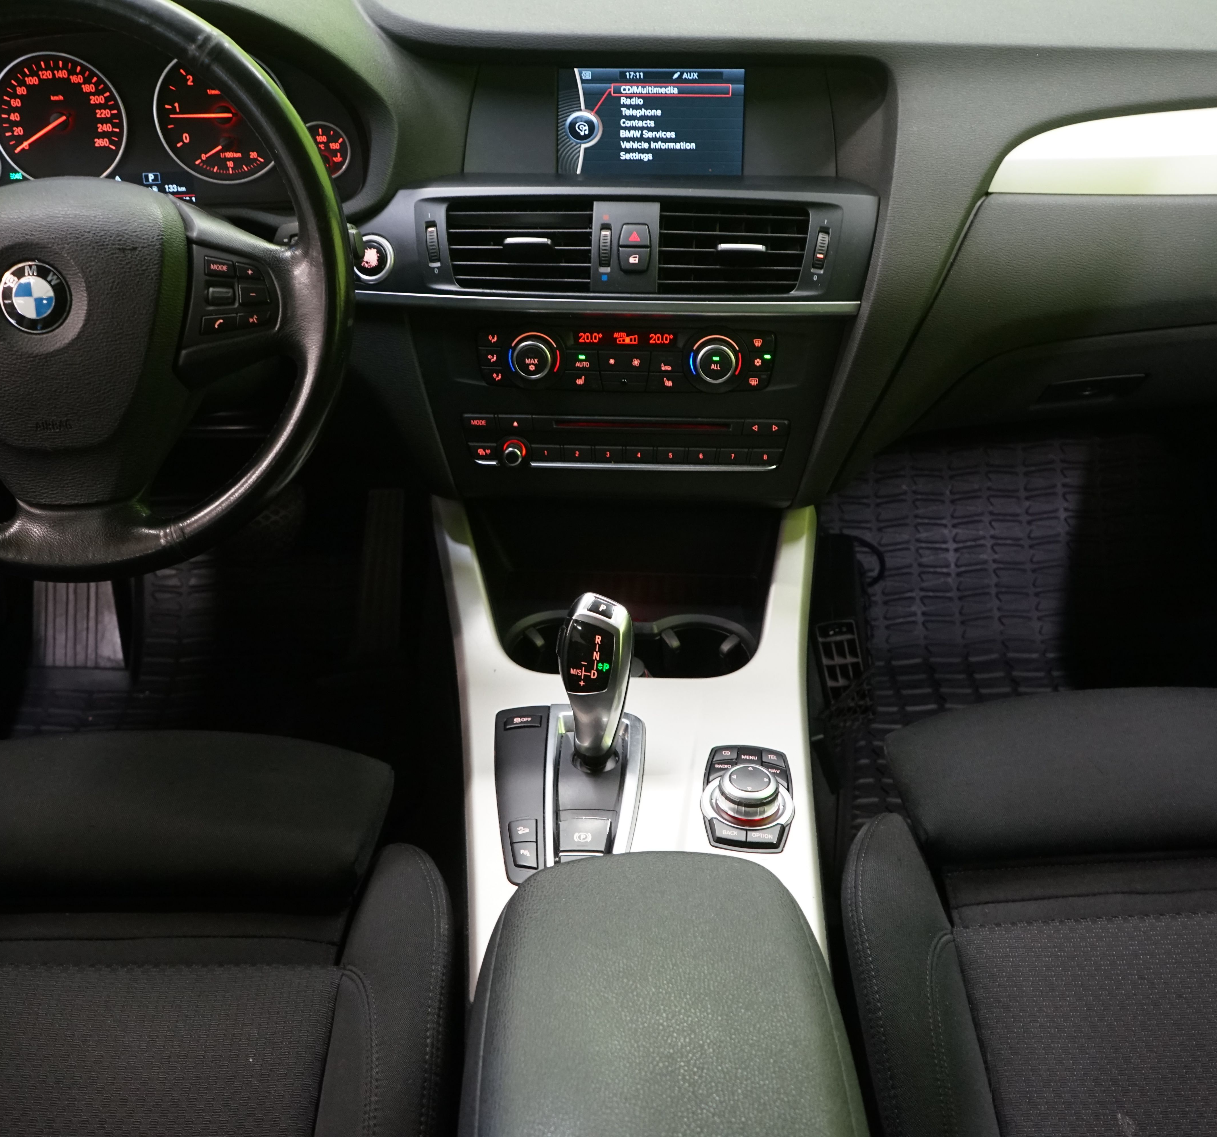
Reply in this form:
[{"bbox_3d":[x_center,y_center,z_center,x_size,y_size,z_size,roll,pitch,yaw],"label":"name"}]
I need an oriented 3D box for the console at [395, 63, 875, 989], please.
[{"bbox_3d":[0.019,-0.051,1.023,0.340,0.450,0.550,-2,34,-2],"label":"console"}]

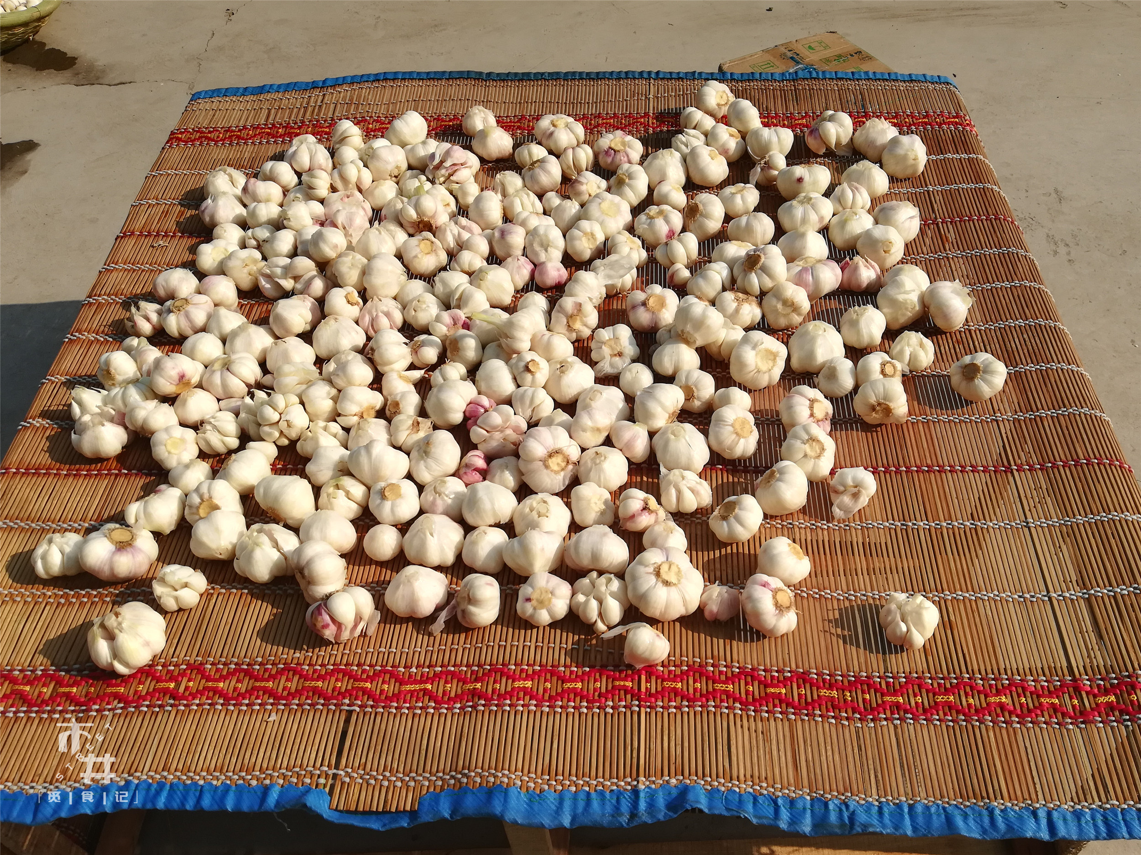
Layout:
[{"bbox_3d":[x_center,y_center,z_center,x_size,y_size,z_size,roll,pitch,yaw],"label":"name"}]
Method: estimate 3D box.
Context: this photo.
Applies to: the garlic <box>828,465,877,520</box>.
[{"bbox_3d":[0.268,0.062,0.812,0.044,0.038,0.047,13,71,19],"label":"garlic"}]

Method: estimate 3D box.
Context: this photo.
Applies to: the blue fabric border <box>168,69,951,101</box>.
[{"bbox_3d":[-0.014,-0.491,1.228,1.090,0.035,0.035,0,52,4],"label":"blue fabric border"}]

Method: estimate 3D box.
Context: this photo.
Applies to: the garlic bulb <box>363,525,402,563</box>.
[{"bbox_3d":[-0.181,0.111,0.822,0.038,0.036,0.037,-3,52,4],"label":"garlic bulb"}]

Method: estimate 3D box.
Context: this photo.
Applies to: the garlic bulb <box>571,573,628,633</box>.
[{"bbox_3d":[0.026,0.154,0.752,0.052,0.039,0.056,1,53,3],"label":"garlic bulb"}]

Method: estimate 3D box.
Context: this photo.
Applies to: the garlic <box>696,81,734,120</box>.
[{"bbox_3d":[0.188,-0.426,1.118,0.051,0.051,0.043,-63,25,4],"label":"garlic"}]

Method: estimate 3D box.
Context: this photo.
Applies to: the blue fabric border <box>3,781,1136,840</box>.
[{"bbox_3d":[-0.005,0.304,0.676,1.000,0.028,0.044,1,53,3],"label":"blue fabric border"}]

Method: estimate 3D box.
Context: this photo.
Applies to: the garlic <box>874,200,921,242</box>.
[{"bbox_3d":[0.391,-0.245,1.025,0.054,0.055,0.052,59,27,0],"label":"garlic"}]

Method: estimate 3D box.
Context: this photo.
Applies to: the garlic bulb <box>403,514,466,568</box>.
[{"bbox_3d":[-0.126,0.104,0.792,0.056,0.046,0.052,1,53,3],"label":"garlic bulb"}]

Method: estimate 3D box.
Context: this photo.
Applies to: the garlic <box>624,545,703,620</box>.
[{"bbox_3d":[0.085,0.142,0.776,0.070,0.057,0.070,1,65,-1],"label":"garlic"}]

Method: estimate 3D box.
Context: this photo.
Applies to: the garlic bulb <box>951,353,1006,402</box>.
[{"bbox_3d":[0.388,-0.048,0.815,0.053,0.048,0.053,1,53,3],"label":"garlic bulb"}]

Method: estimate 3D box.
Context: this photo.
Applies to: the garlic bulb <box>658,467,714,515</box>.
[{"bbox_3d":[0.115,0.062,0.851,0.053,0.043,0.048,0,51,0],"label":"garlic bulb"}]

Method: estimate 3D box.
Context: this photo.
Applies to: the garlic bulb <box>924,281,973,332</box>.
[{"bbox_3d":[0.445,-0.143,1.008,0.058,0.059,0.058,16,58,-19],"label":"garlic bulb"}]

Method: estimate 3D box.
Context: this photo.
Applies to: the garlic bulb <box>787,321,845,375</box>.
[{"bbox_3d":[0.277,-0.089,0.966,0.063,0.055,0.063,0,51,0],"label":"garlic bulb"}]

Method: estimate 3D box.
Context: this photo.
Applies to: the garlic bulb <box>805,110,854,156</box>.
[{"bbox_3d":[0.343,-0.392,1.136,0.060,0.052,0.063,1,53,3],"label":"garlic bulb"}]

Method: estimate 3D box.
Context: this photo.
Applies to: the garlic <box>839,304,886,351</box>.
[{"bbox_3d":[0.293,-0.100,0.858,0.048,0.042,0.048,0,52,4],"label":"garlic"}]

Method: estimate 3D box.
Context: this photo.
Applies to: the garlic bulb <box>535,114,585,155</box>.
[{"bbox_3d":[-0.013,-0.369,1.077,0.065,0.051,0.059,1,53,3],"label":"garlic bulb"}]

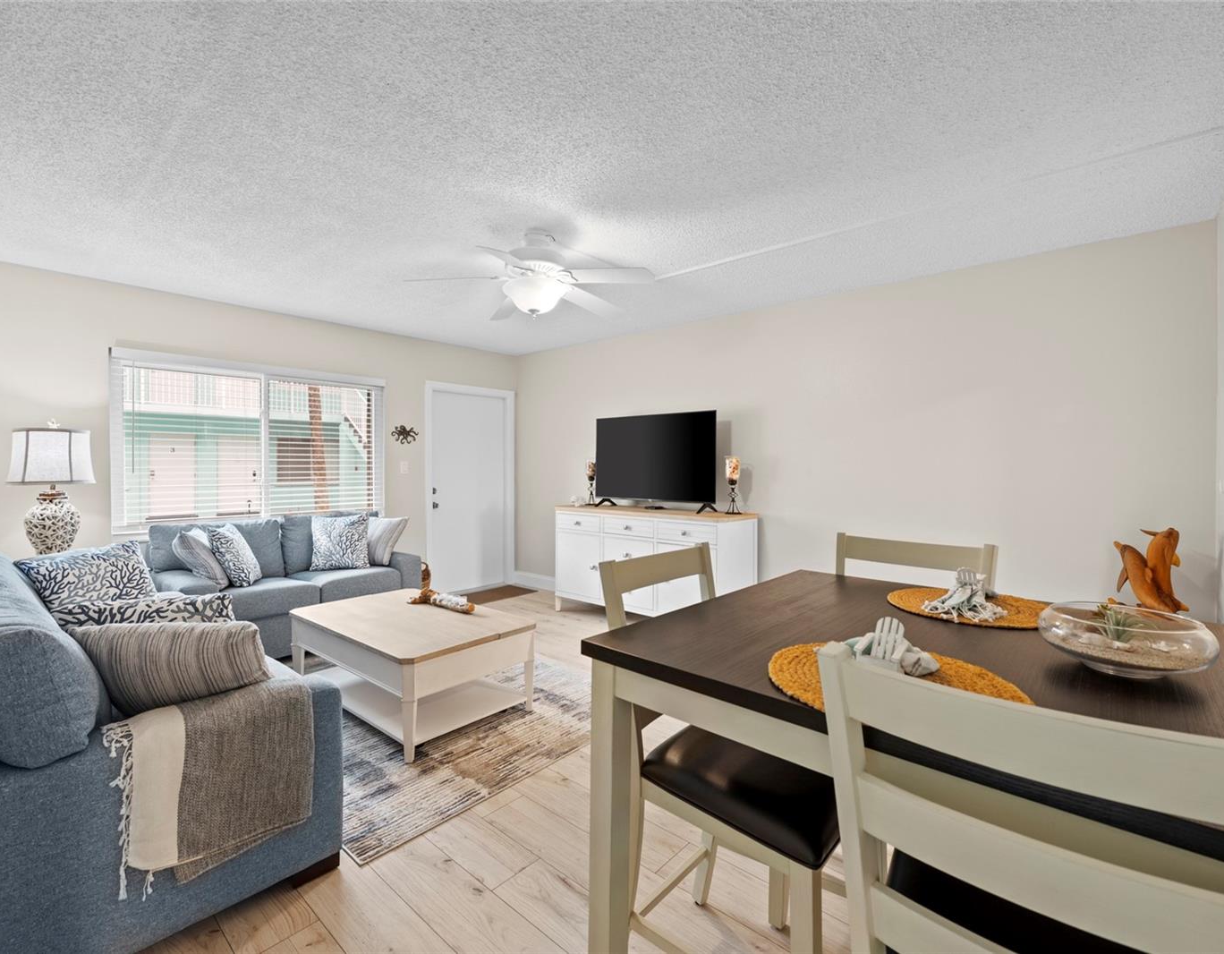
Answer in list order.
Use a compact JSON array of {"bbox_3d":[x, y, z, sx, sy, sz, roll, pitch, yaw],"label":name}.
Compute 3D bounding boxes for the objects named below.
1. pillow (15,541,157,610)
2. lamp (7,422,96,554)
[{"bbox_3d":[-2.333,0.530,2.519,0.150,0.450,0.460,-25,-3,22],"label":"pillow"},{"bbox_3d":[-3.107,0.098,3.100,0.350,0.820,0.350,1,1,42],"label":"lamp"}]

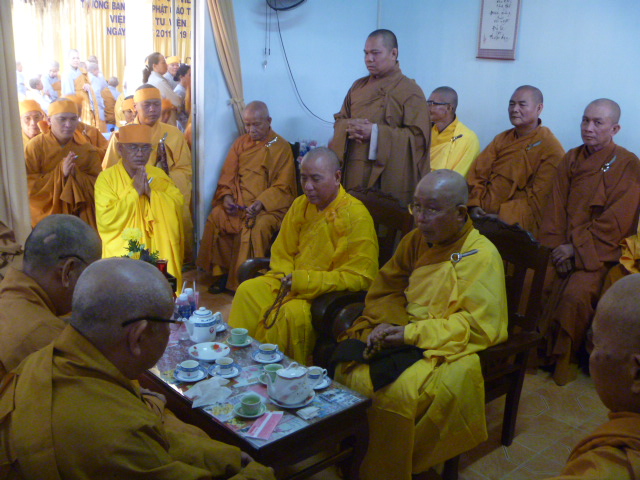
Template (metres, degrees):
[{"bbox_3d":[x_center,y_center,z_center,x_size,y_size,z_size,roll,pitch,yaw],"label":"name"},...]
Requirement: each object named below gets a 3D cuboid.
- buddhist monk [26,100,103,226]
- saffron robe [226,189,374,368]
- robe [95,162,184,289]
[{"bbox_3d":[-1.587,-0.281,4.020,0.530,1.180,0.580,-5,15,-29],"label":"buddhist monk"},{"bbox_3d":[-0.065,0.229,2.729,0.530,0.860,0.680,13,17,40],"label":"saffron robe"},{"bbox_3d":[-1.025,-0.023,3.694,0.520,0.860,0.560,-2,13,-16],"label":"robe"}]

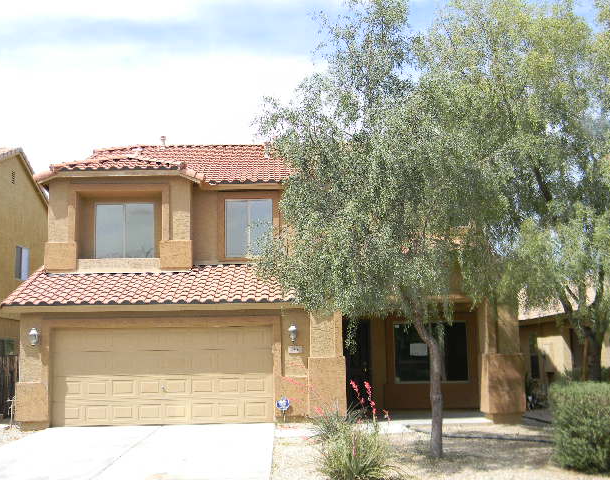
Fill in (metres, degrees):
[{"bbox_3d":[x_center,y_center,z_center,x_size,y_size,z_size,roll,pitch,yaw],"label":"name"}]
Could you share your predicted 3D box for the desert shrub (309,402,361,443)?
[{"bbox_3d":[0.559,3.334,13.900,0.930,0.710,0.880,0,-8,-2],"label":"desert shrub"}]

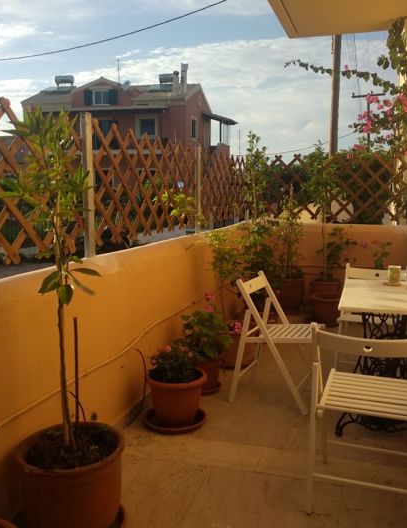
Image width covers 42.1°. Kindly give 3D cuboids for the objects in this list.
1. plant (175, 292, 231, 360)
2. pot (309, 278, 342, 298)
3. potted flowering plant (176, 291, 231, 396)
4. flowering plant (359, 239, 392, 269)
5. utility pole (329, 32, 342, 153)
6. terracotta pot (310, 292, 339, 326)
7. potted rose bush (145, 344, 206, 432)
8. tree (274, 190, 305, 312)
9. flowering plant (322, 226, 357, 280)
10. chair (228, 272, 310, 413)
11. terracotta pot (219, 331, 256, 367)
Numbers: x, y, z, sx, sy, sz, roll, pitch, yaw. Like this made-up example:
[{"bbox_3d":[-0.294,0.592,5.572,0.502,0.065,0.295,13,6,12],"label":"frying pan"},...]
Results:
[{"bbox_3d":[0.003,0.412,3.450,0.340,0.448,0.330,0,8,0],"label":"plant"},{"bbox_3d":[1.257,0.373,5.453,0.310,0.360,0.310,0,8,0],"label":"pot"},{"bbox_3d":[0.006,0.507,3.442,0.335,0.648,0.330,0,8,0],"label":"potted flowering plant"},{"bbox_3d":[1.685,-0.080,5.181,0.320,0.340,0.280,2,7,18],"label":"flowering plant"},{"bbox_3d":[3.448,-4.303,13.537,0.220,8.600,0.220,0,8,0],"label":"utility pole"},{"bbox_3d":[1.278,0.468,5.399,0.350,0.278,0.350,2,7,18],"label":"terracotta pot"},{"bbox_3d":[-0.158,0.684,3.056,0.345,0.450,0.345,-1,7,0],"label":"potted rose bush"},{"bbox_3d":[0.891,-0.108,5.487,0.340,1.305,0.340,0,8,0],"label":"tree"},{"bbox_3d":[1.412,-0.103,5.530,0.400,0.578,0.360,2,7,18],"label":"flowering plant"},{"bbox_3d":[0.491,0.473,3.392,0.510,0.775,0.440,2,8,24],"label":"chair"},{"bbox_3d":[0.242,0.631,4.138,0.360,0.283,0.360,-1,7,0],"label":"terracotta pot"}]

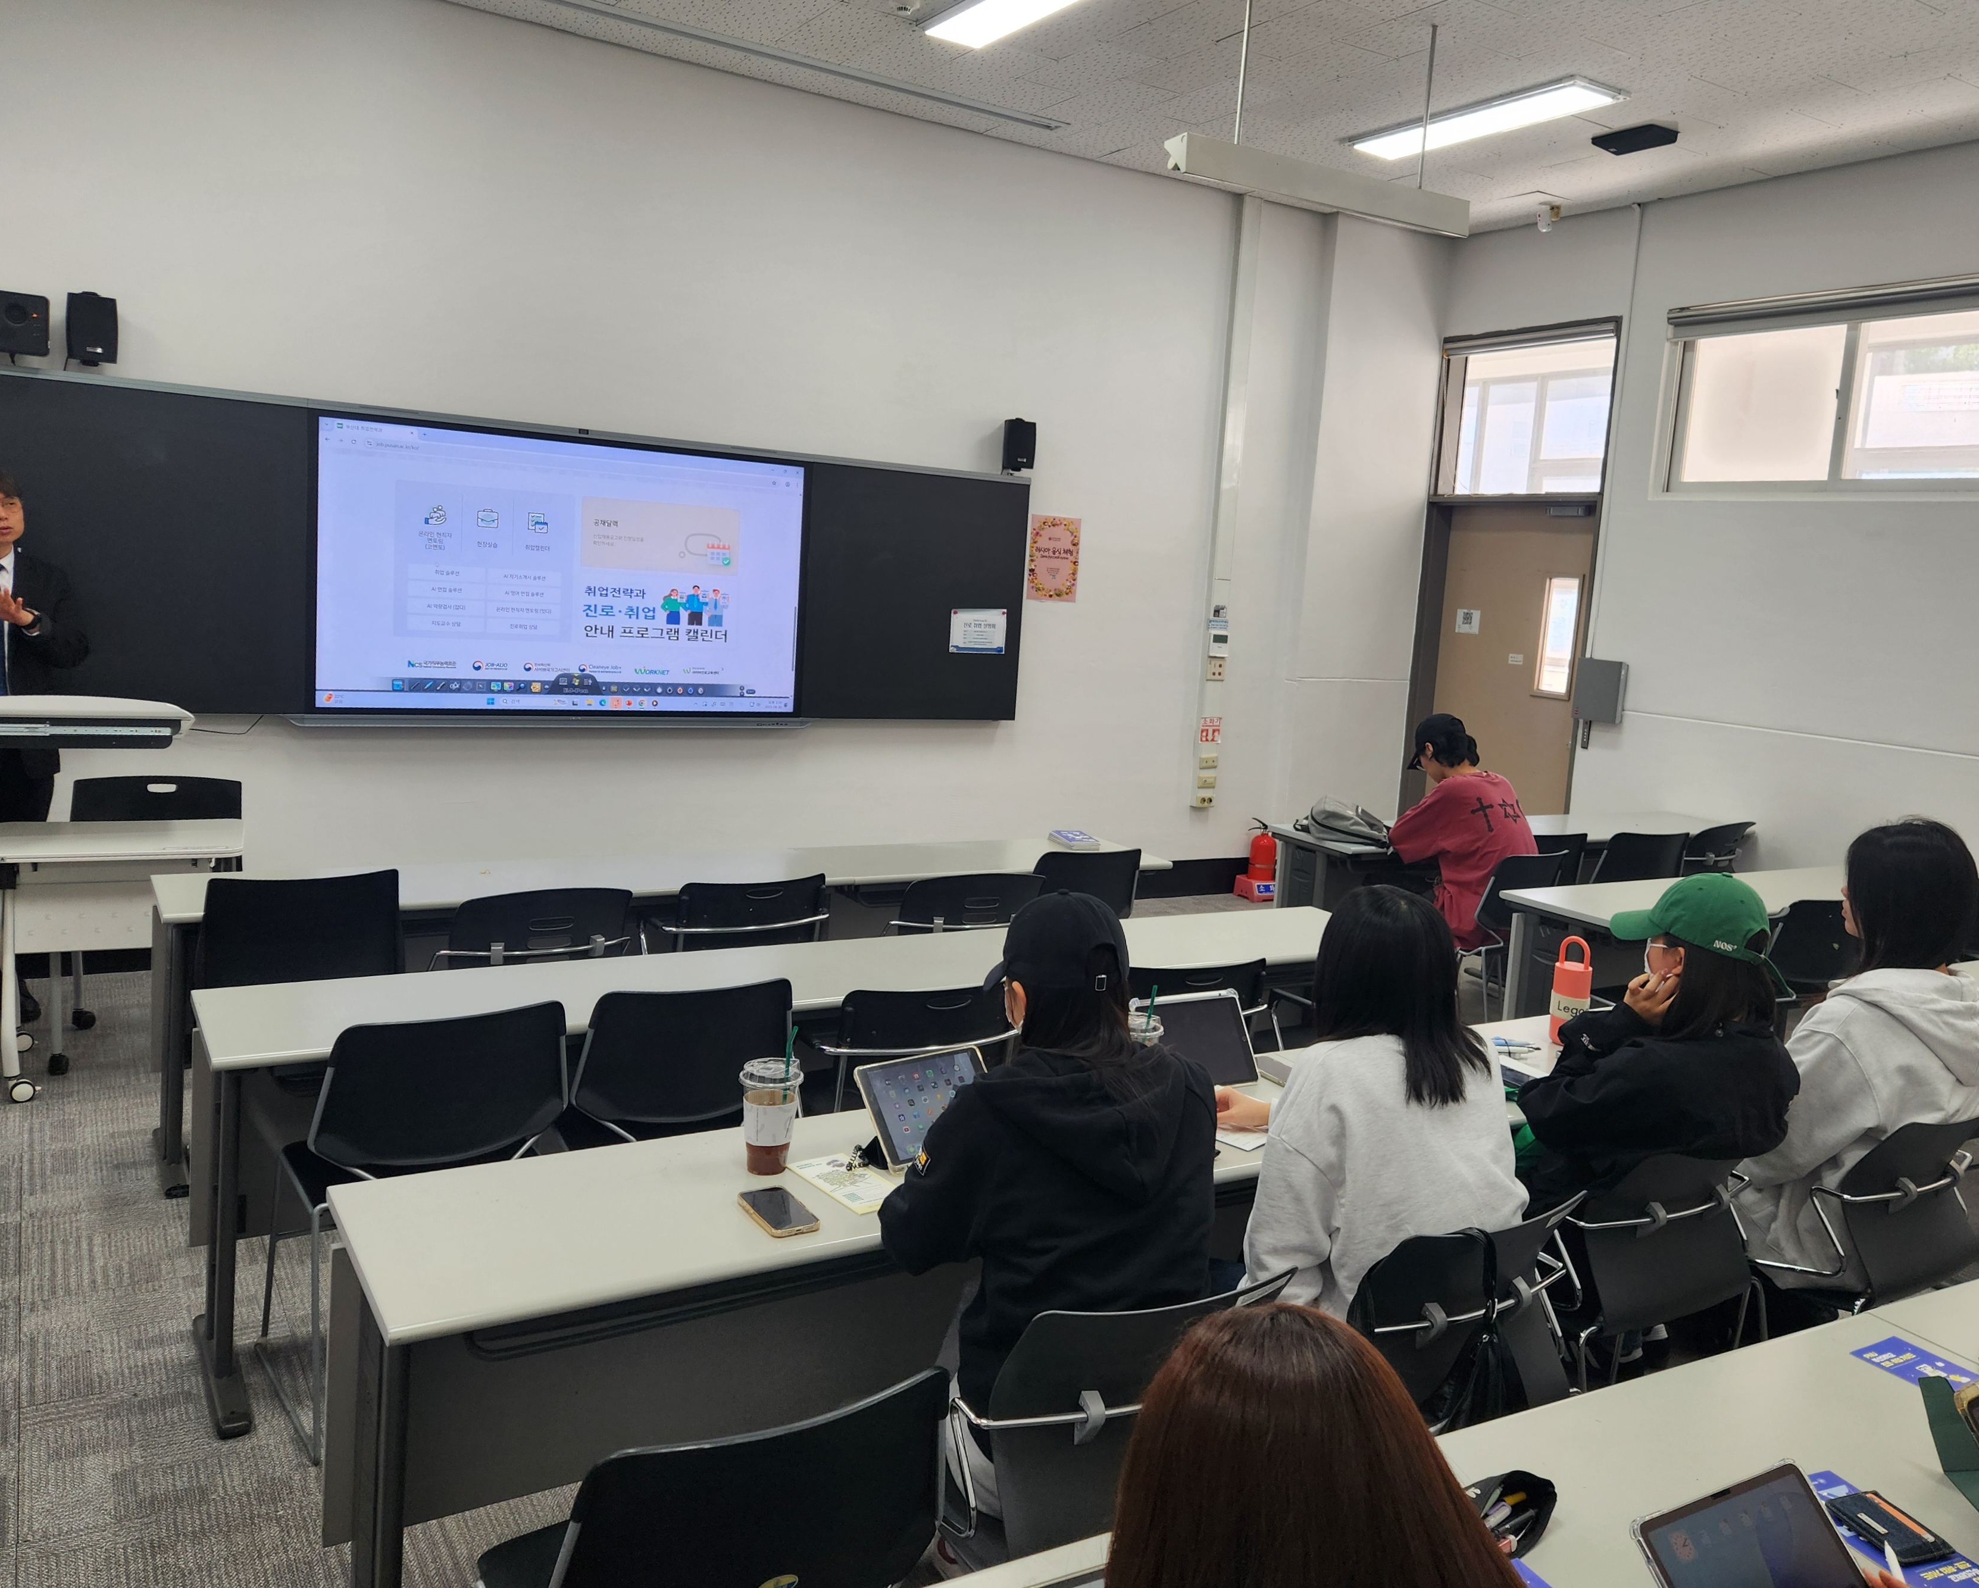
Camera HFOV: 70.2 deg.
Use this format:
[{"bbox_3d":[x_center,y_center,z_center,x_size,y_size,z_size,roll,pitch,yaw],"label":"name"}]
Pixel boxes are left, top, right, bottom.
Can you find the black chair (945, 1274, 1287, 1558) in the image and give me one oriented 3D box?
[{"bbox_3d":[0.064,0.939,1.919,0.510,0.814,0.550,-1,10,-29],"label":"black chair"}]

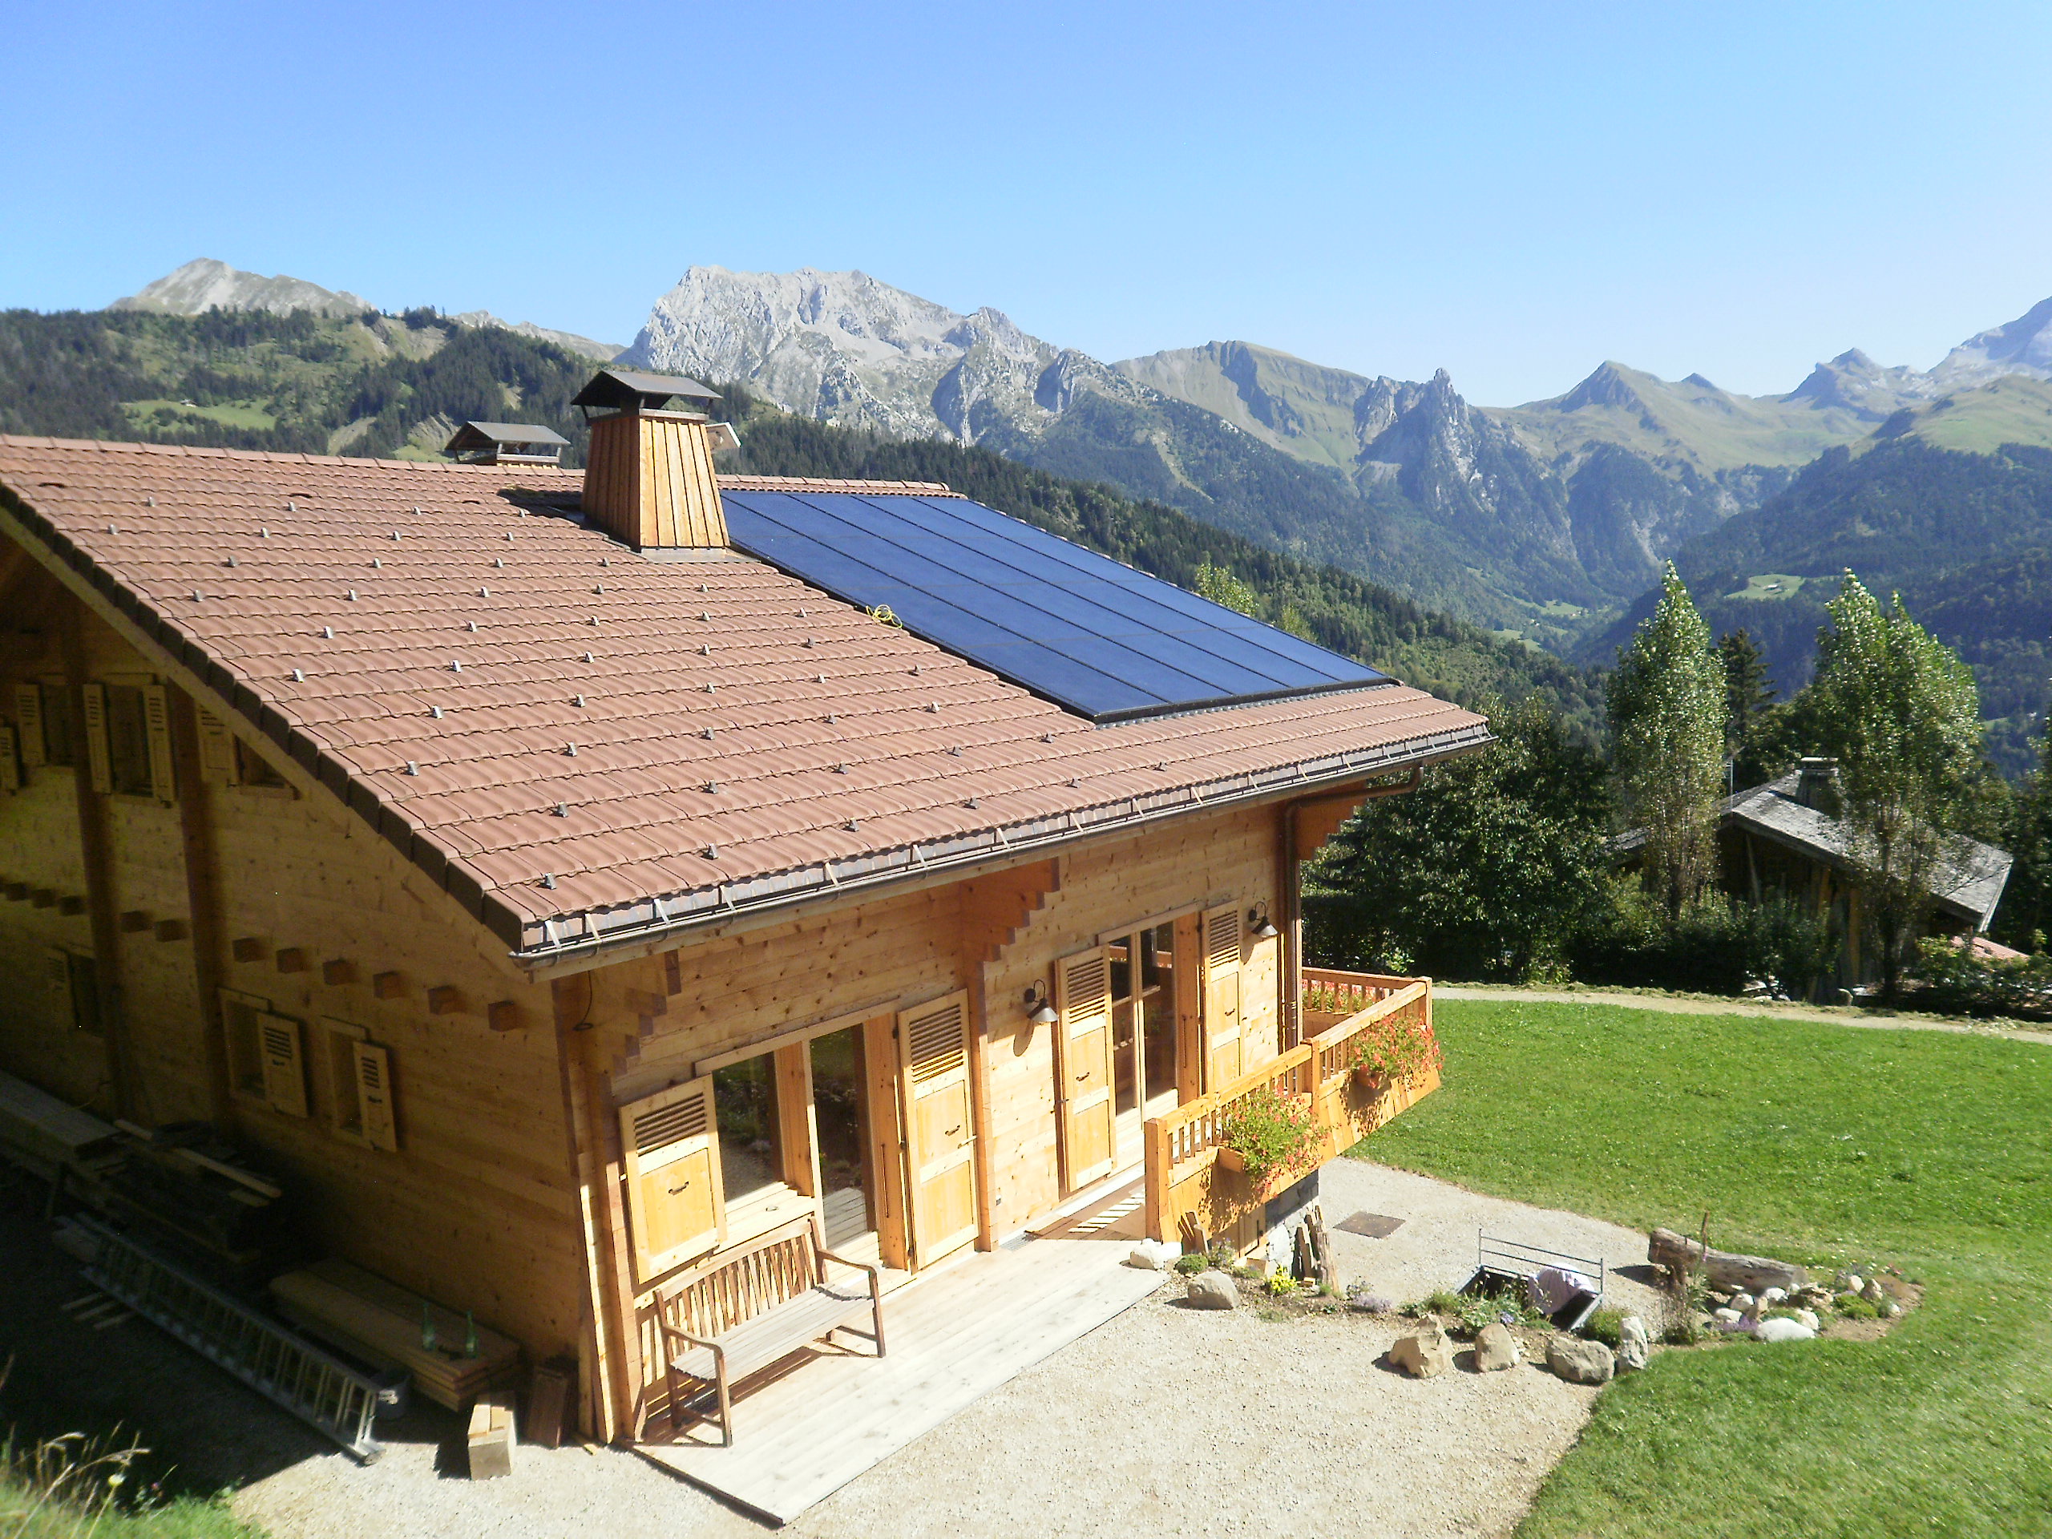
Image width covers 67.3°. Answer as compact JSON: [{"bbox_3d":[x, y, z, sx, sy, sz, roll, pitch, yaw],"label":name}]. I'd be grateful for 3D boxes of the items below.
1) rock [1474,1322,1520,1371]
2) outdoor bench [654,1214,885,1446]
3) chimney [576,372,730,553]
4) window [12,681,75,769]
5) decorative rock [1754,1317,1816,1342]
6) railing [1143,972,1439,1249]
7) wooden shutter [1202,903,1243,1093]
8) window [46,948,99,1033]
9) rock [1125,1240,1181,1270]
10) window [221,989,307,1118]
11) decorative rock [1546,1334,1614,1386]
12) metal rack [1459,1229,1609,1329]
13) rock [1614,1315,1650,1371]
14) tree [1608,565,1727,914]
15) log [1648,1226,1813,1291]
[{"bbox_3d":[3.341,4.090,10.924,0.320,0.330,0.290,0,6,17],"label":"rock"},{"bbox_3d":[-1.764,3.910,10.843,0.630,0.930,1.490,3,8,39],"label":"outdoor bench"},{"bbox_3d":[-3.745,-3.013,15.287,1.040,1.700,1.070,3,8,39],"label":"chimney"},{"bbox_3d":[-9.562,-0.454,14.971,1.450,0.870,0.160,3,8,39],"label":"window"},{"bbox_3d":[6.104,4.499,12.393,0.490,0.200,0.300,1,7,26],"label":"decorative rock"},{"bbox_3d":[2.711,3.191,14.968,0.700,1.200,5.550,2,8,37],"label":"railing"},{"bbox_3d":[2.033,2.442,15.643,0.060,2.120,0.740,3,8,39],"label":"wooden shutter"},{"bbox_3d":[-9.387,2.175,15.190,1.280,0.820,0.130,3,8,39],"label":"window"},{"bbox_3d":[1.020,3.886,12.329,0.430,0.220,0.300,-2,6,4],"label":"rock"},{"bbox_3d":[-6.208,2.301,12.567,1.280,0.860,0.130,3,8,39],"label":"window"},{"bbox_3d":[3.955,4.150,10.974,0.470,0.310,0.350,0,7,20],"label":"decorative rock"},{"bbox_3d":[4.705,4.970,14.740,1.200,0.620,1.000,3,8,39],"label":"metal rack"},{"bbox_3d":[4.353,4.091,11.085,0.240,0.370,0.240,0,7,21],"label":"rock"},{"bbox_3d":[12.613,-0.035,30.310,2.100,7.967,2.100,0,7,23],"label":"tree"},{"bbox_3d":[7.203,5.034,15.769,1.480,0.340,0.350,3,8,39],"label":"log"}]

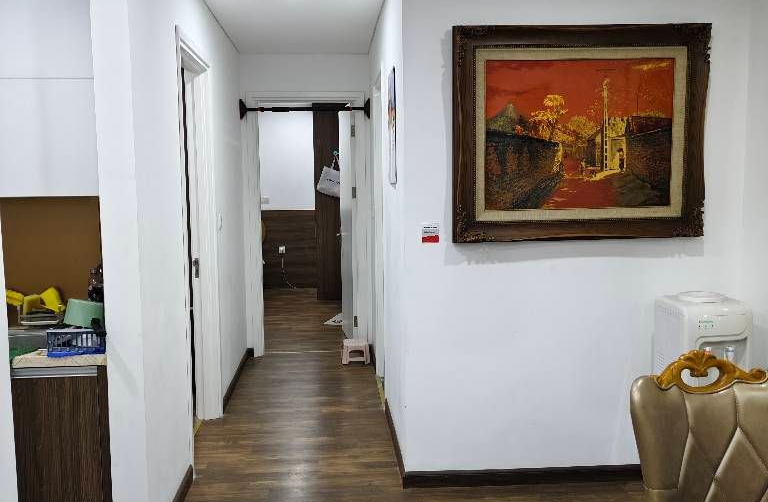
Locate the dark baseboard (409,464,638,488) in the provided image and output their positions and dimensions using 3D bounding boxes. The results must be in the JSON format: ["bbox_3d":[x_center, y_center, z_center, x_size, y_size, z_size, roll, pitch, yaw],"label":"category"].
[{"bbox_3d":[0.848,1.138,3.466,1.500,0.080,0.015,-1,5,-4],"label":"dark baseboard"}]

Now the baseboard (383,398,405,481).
[{"bbox_3d":[0.059,1.093,4.013,0.015,0.080,1.220,-1,5,-4],"label":"baseboard"}]

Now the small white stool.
[{"bbox_3d":[-0.243,0.880,5.884,0.235,0.165,0.210,-1,5,-4],"label":"small white stool"}]

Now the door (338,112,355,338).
[{"bbox_3d":[-0.346,-0.223,6.600,0.040,2.220,0.820,-1,5,-11],"label":"door"}]

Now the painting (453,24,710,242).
[{"bbox_3d":[0.950,-0.564,3.289,1.250,1.010,0.060,-1,5,-4],"label":"painting"}]

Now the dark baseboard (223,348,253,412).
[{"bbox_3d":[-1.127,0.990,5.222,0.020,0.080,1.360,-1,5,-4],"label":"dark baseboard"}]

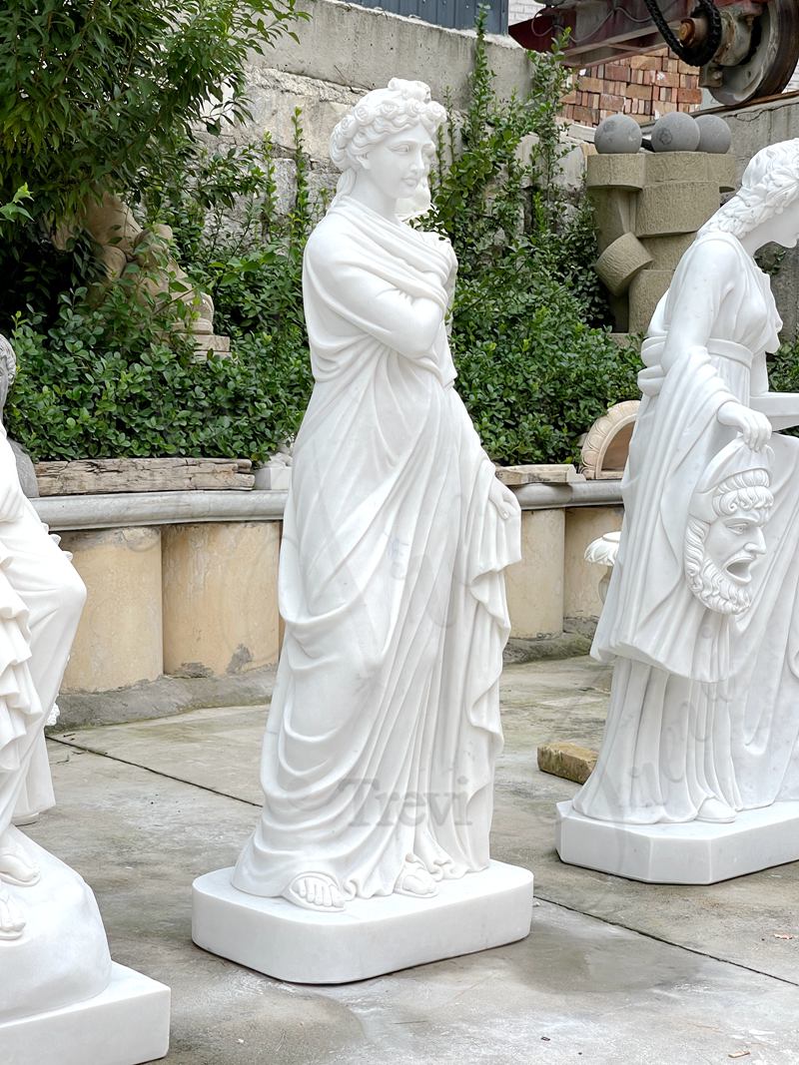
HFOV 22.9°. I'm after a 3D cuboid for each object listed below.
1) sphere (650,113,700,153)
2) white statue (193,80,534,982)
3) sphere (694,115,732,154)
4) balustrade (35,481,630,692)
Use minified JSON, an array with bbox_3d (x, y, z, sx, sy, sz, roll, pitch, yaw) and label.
[{"bbox_3d":[1.442,-2.071,10.300,0.255,0.255,0.255,0,4,0],"label":"sphere"},{"bbox_3d":[-0.078,-0.040,4.313,0.679,1.872,0.538,-4,6,-39],"label":"white statue"},{"bbox_3d":[1.642,-2.107,10.530,0.255,0.255,0.255,0,4,0],"label":"sphere"},{"bbox_3d":[-0.193,0.165,8.002,3.080,0.693,0.300,-4,6,-42],"label":"balustrade"}]

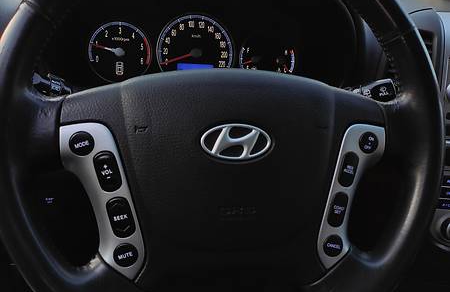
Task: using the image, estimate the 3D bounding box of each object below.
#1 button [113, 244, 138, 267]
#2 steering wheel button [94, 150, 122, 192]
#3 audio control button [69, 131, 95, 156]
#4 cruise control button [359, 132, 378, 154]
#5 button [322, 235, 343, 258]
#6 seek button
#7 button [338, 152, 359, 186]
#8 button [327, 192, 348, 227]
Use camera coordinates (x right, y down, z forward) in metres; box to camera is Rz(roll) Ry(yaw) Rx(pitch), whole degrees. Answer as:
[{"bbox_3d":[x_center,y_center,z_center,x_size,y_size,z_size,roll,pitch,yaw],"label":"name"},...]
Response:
[{"bbox_3d":[-0.080,0.088,0.350,0.019,0.019,0.006,-15,0,-14],"label":"button"},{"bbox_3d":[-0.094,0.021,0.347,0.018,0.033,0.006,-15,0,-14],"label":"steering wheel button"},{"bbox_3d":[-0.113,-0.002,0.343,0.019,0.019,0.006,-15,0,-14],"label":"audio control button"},{"bbox_3d":[0.134,-0.003,0.404,0.019,0.019,0.006,15,-7,-13],"label":"cruise control button"},{"bbox_3d":[0.099,0.091,0.395,0.019,0.019,0.006,15,-7,-13],"label":"button"},{"bbox_3d":[-0.083,0.058,0.349,0.018,0.033,0.006,-15,0,-14],"label":"seek button"},{"bbox_3d":[0.114,0.022,0.399,0.017,0.032,0.006,15,-7,-13],"label":"button"},{"bbox_3d":[0.103,0.058,0.396,0.017,0.032,0.006,15,-7,-13],"label":"button"}]

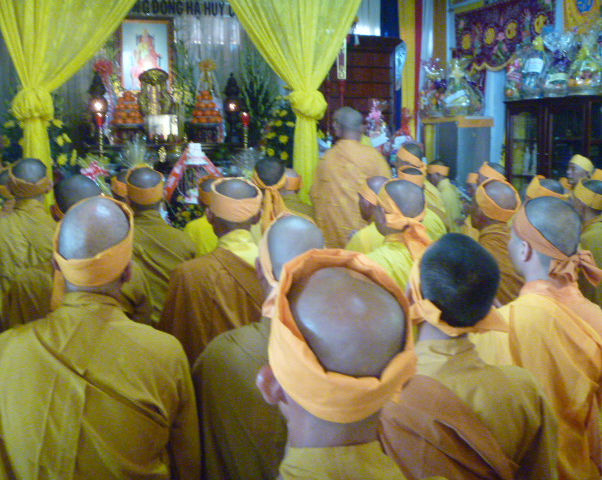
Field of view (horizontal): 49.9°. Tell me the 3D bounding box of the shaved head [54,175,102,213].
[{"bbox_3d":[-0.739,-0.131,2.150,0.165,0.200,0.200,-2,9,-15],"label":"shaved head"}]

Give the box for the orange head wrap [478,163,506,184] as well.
[{"bbox_3d":[1.272,-0.442,4.300,0.180,0.100,0.200,-5,22,-32],"label":"orange head wrap"}]

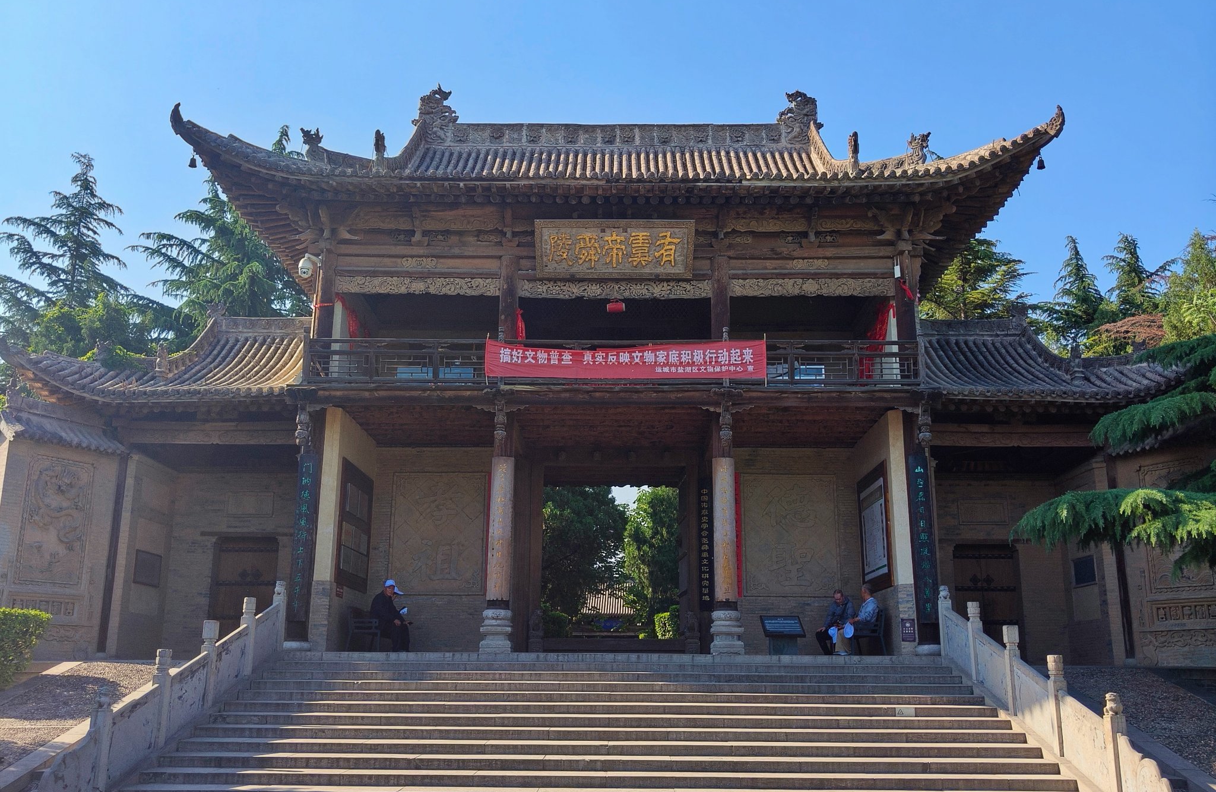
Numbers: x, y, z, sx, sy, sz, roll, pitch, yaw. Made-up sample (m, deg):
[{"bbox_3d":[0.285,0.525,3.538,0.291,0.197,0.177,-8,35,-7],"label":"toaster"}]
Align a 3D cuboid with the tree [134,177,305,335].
[{"bbox_3d":[-10.194,0.131,28.087,6.000,11.920,6.000,0,-12,0],"label":"tree"}]

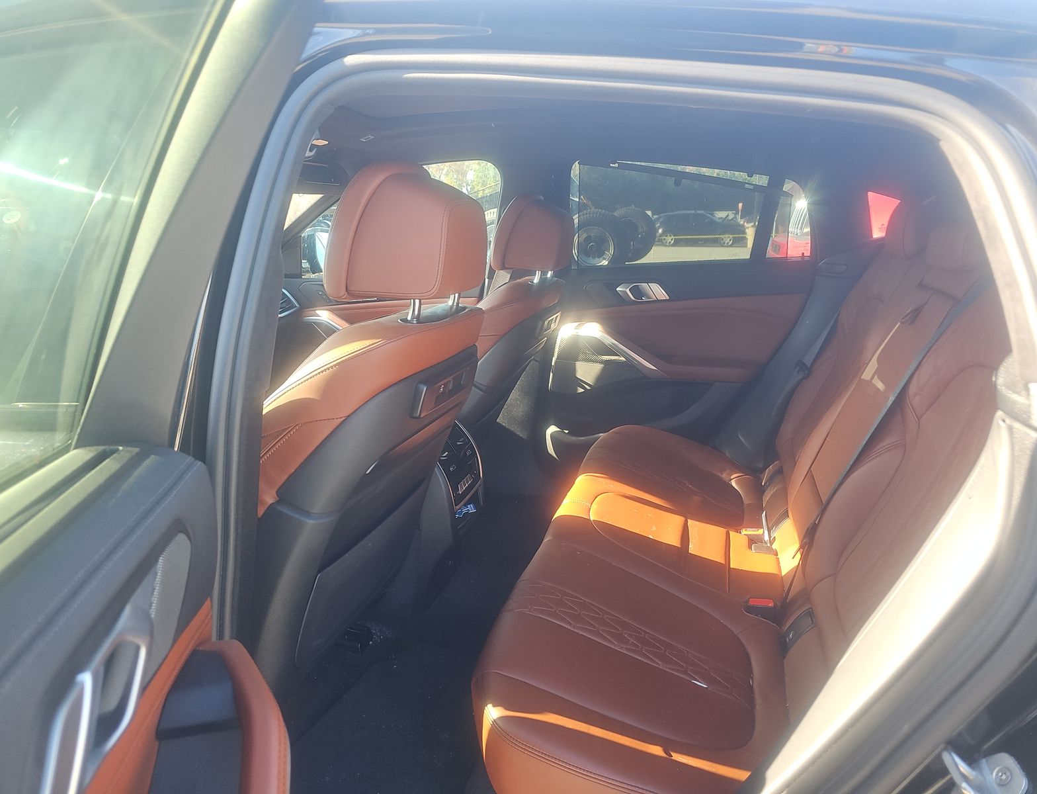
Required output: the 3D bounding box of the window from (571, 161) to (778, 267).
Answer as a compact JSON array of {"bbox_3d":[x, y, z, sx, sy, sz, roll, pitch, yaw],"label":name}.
[{"bbox_3d":[0.433,-0.529,2.058,0.580,0.310,0.050,3,13,14],"label":"window"}]

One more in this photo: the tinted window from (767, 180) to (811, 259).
[{"bbox_3d":[0.767,-0.495,1.978,0.140,0.230,0.040,3,13,14],"label":"tinted window"}]

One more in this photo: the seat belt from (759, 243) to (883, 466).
[{"bbox_3d":[0.809,-0.094,1.885,0.260,0.620,0.120,3,13,14],"label":"seat belt"}]

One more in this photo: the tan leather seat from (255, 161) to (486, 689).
[{"bbox_3d":[-0.504,0.103,1.258,0.830,0.980,0.540,3,13,14],"label":"tan leather seat"}]

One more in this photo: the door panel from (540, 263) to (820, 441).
[{"bbox_3d":[0.456,-0.113,2.122,0.780,0.580,0.130,3,13,14],"label":"door panel"}]

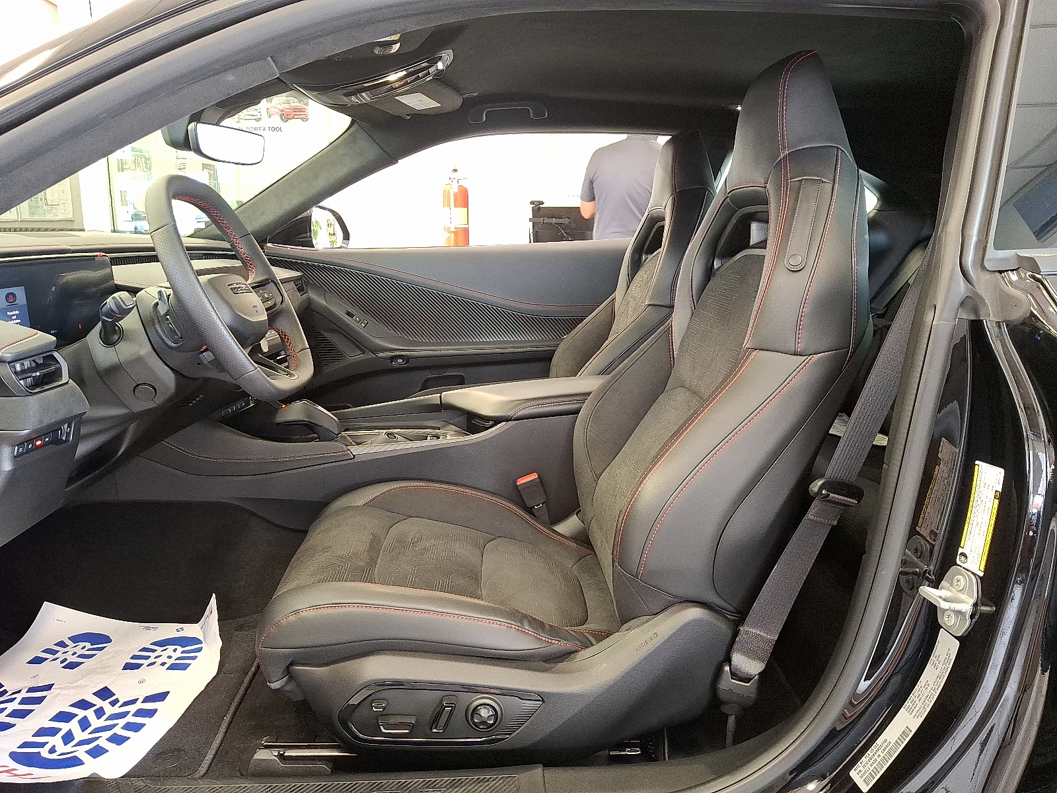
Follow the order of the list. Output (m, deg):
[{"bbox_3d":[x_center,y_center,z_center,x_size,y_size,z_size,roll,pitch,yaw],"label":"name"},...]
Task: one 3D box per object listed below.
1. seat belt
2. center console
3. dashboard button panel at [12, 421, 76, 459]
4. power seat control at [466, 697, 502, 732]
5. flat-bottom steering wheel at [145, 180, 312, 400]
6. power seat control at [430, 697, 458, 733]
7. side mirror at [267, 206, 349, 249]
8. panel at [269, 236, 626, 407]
[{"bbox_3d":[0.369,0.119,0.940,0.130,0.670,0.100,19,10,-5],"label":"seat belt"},{"bbox_3d":[-0.292,0.114,1.575,1.050,0.290,0.270,-1,11,-1],"label":"center console"},{"bbox_3d":[-0.596,0.053,0.940,0.030,0.032,0.110,9,11,-3],"label":"dashboard button panel"},{"bbox_3d":[-0.056,0.403,0.967,0.045,0.043,0.025,-1,11,-1],"label":"power seat control"},{"bbox_3d":[-0.438,-0.153,1.127,0.100,0.347,0.373,-24,11,3],"label":"flat-bottom steering wheel"},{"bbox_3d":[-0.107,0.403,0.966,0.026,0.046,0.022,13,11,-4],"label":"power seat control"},{"bbox_3d":[-0.702,-0.537,2.427,0.180,0.150,0.230,2,11,10],"label":"side mirror"},{"bbox_3d":[-0.200,-0.172,2.245,1.160,0.560,0.140,-1,11,-1],"label":"panel"}]

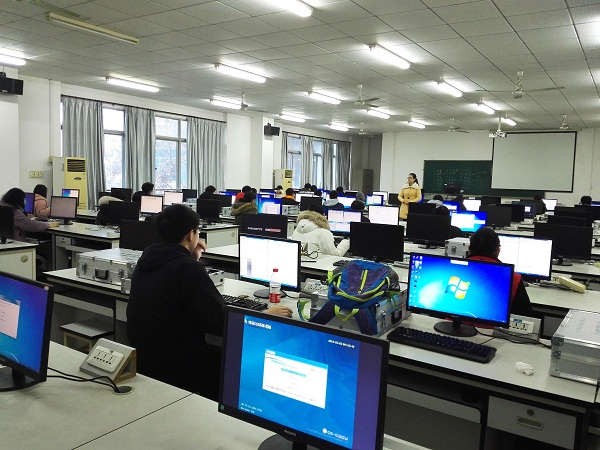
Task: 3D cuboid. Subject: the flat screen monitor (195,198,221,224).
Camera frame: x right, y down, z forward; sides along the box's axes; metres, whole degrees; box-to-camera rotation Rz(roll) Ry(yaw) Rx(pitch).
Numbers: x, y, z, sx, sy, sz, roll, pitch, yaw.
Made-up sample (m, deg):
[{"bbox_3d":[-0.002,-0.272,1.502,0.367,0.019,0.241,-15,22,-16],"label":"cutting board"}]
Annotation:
[{"bbox_3d":[-1.377,-0.195,7.650,0.500,0.378,0.200,5,6,33],"label":"flat screen monitor"}]

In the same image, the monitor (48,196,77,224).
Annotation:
[{"bbox_3d":[-3.133,-0.194,6.761,0.460,0.362,0.180,4,6,21],"label":"monitor"}]

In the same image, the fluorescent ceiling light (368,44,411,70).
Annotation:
[{"bbox_3d":[1.275,-2.335,7.053,0.125,0.095,1.250,6,7,33],"label":"fluorescent ceiling light"}]

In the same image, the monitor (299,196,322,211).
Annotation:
[{"bbox_3d":[0.233,-0.367,9.996,0.500,0.378,0.200,5,6,33],"label":"monitor"}]

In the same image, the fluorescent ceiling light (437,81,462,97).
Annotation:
[{"bbox_3d":[2.792,-2.518,9.315,0.100,0.100,1.220,5,7,33],"label":"fluorescent ceiling light"}]

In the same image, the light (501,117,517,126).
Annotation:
[{"bbox_3d":[5.801,-2.863,13.906,0.100,0.100,1.220,5,7,33],"label":"light"}]

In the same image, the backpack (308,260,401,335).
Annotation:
[{"bbox_3d":[0.293,0.308,2.518,0.360,0.250,0.400,4,6,23],"label":"backpack"}]

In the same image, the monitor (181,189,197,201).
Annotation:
[{"bbox_3d":[-2.581,-0.631,11.840,0.500,0.378,0.200,5,6,33],"label":"monitor"}]

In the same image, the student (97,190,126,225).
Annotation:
[{"bbox_3d":[-2.780,0.079,7.611,0.496,1.190,0.744,5,6,33],"label":"student"}]

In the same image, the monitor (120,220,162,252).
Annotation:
[{"bbox_3d":[-1.197,0.158,3.804,0.500,0.366,0.200,5,7,33],"label":"monitor"}]

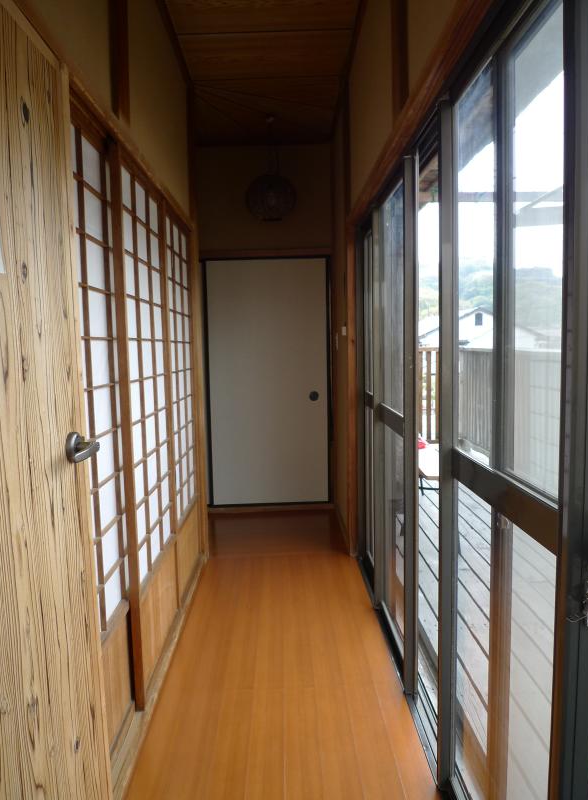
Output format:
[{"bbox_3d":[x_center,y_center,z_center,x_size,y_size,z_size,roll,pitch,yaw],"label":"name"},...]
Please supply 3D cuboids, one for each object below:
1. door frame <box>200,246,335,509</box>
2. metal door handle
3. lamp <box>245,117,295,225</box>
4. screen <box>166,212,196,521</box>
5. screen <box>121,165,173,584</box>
[{"bbox_3d":[-0.179,-0.121,3.945,0.911,1.827,0.080,-1,5,-1],"label":"door frame"},{"bbox_3d":[-0.460,0.109,1.193,0.066,0.072,0.143,-1,5,-1],"label":"metal door handle"},{"bbox_3d":[-0.138,-1.388,3.339,0.303,0.625,0.300,-1,5,-1],"label":"lamp"},{"bbox_3d":[-0.551,-0.145,2.731,0.037,1.401,0.578,-1,5,-1],"label":"screen"},{"bbox_3d":[-0.537,-0.083,2.062,0.037,1.404,0.578,-1,5,-1],"label":"screen"}]

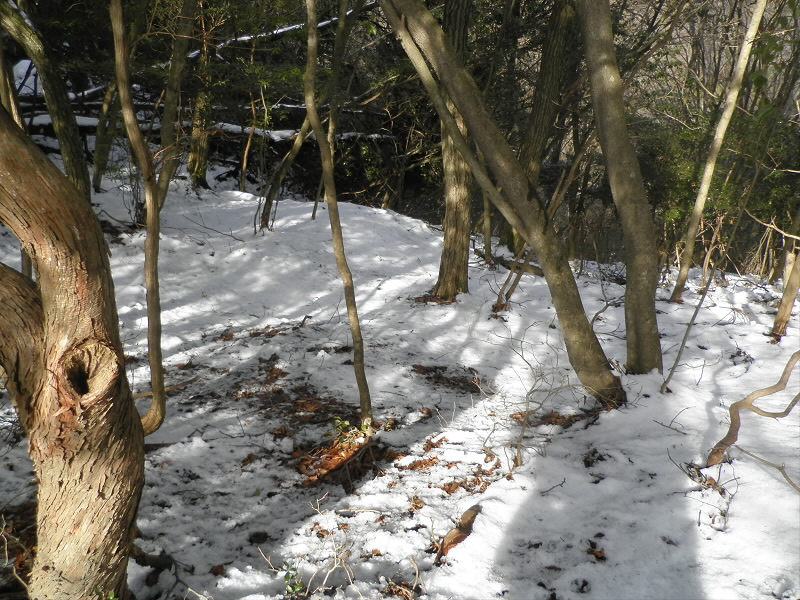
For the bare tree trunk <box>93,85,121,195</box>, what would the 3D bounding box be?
[{"bbox_3d":[-4.060,-2.232,8.628,0.200,1.466,0.200,8,15,-27],"label":"bare tree trunk"}]

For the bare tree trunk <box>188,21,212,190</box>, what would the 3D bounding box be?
[{"bbox_3d":[-2.792,-2.686,8.731,0.270,2.233,0.270,1,15,-18],"label":"bare tree trunk"}]

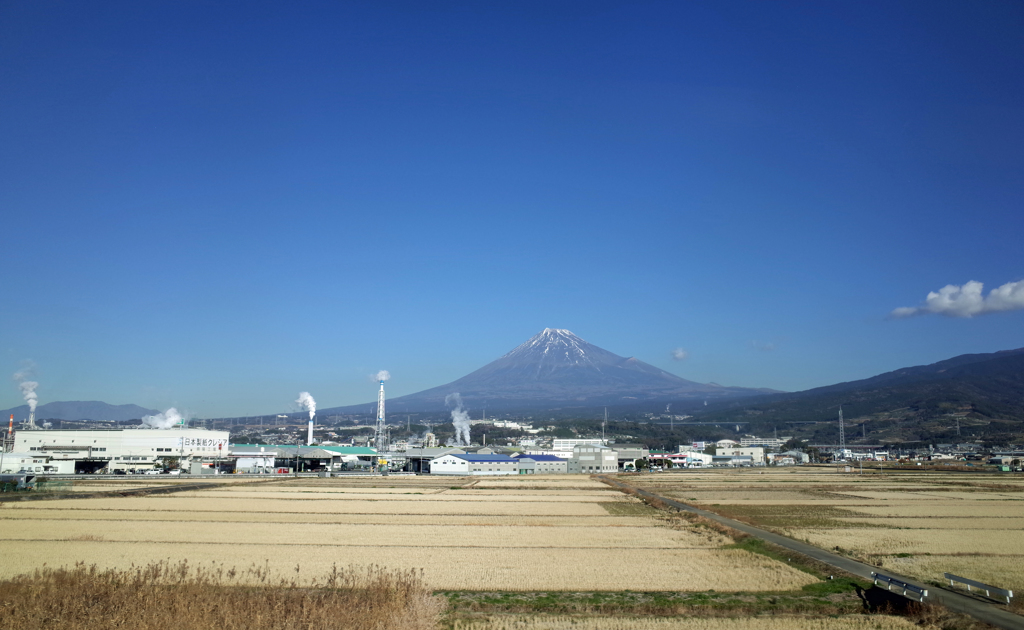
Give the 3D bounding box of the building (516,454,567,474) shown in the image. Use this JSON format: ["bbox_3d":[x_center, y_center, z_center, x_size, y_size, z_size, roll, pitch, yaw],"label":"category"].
[{"bbox_3d":[10.640,60.100,319.840,14.600,7.160,19.560,-9,-14,43],"label":"building"}]

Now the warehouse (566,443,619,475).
[{"bbox_3d":[35.260,62.110,343.690,16.410,11.560,14.540,-7,-12,35],"label":"warehouse"}]

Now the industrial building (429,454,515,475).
[{"bbox_3d":[-14.180,58.080,309.470,20.930,7.360,27.080,-9,-14,43],"label":"industrial building"}]

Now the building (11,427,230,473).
[{"bbox_3d":[-148.850,52.760,307.430,65.230,15.430,37.340,-1,-10,10],"label":"building"}]

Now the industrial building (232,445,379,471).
[{"bbox_3d":[-86.080,60.160,334.810,52.760,10.800,32.000,-1,-10,5],"label":"industrial building"}]

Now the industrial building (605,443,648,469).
[{"bbox_3d":[54.680,66.190,368.750,15.200,12.050,14.880,-3,-10,20],"label":"industrial building"}]

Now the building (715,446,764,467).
[{"bbox_3d":[139.490,87.200,486.090,25.000,10.830,18.610,-4,-11,25],"label":"building"}]

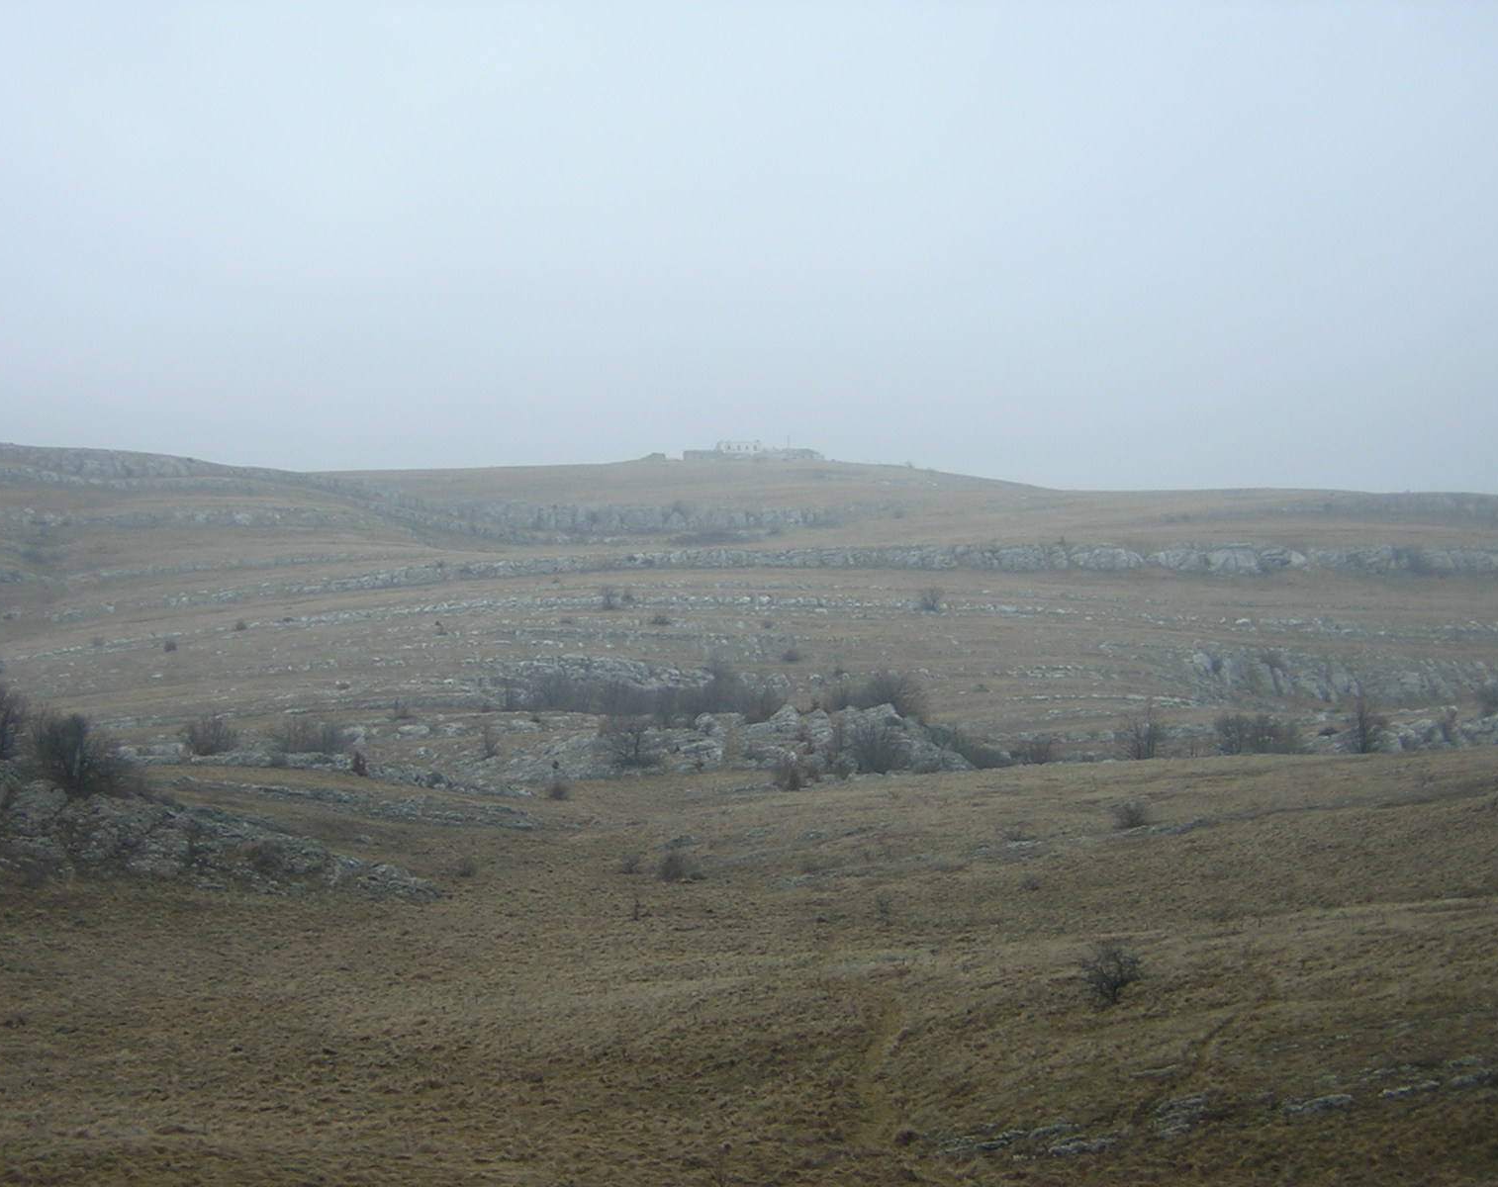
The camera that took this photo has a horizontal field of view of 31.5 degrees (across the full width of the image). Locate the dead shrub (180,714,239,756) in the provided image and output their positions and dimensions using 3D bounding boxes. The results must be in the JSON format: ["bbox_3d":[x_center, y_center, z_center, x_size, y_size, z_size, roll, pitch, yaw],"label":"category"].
[{"bbox_3d":[-33.470,8.810,165.000,3.620,2.770,3.180,0,0,0],"label":"dead shrub"}]

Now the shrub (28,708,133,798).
[{"bbox_3d":[-25.980,6.200,103.000,4.080,3.510,3.590,0,0,0],"label":"shrub"}]

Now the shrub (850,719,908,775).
[{"bbox_3d":[7.740,9.140,158.000,3.460,3.320,3.050,0,0,0],"label":"shrub"}]

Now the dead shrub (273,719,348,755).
[{"bbox_3d":[-27.730,9.090,168.000,4.780,2.270,3.340,0,0,0],"label":"dead shrub"}]

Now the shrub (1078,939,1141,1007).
[{"bbox_3d":[9.530,10.040,70.000,1.730,1.760,1.520,0,0,0],"label":"shrub"}]

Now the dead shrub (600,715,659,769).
[{"bbox_3d":[-7.290,9.060,162.000,3.630,3.250,3.190,0,0,0],"label":"dead shrub"}]

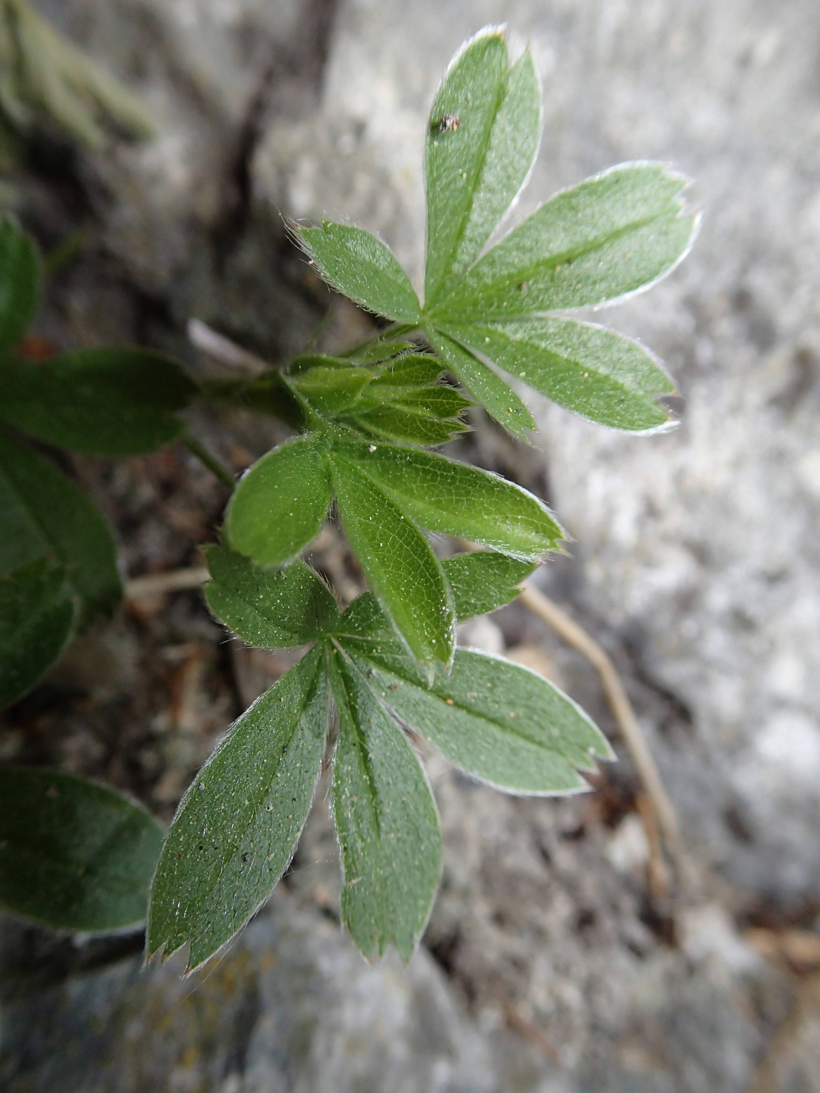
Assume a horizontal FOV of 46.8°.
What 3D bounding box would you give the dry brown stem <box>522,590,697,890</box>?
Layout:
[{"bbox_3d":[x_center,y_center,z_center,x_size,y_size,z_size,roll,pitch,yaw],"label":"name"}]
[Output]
[{"bbox_3d":[0.025,0.022,0.116,0.007,0.042,0.005,-29,20,3],"label":"dry brown stem"}]

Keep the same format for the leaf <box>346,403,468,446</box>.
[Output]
[{"bbox_3d":[0.000,-0.012,0.092,0.011,0.004,0.004,4,69,-2],"label":"leaf"}]

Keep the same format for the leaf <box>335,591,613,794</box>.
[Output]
[{"bbox_3d":[0.007,0.017,0.100,0.030,0.006,0.012,24,78,2],"label":"leaf"}]

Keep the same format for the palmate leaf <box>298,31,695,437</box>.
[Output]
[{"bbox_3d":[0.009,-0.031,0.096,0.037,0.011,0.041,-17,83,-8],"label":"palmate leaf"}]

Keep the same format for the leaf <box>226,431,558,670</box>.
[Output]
[{"bbox_3d":[-0.002,0.001,0.089,0.029,0.011,0.021,-3,79,-6],"label":"leaf"}]

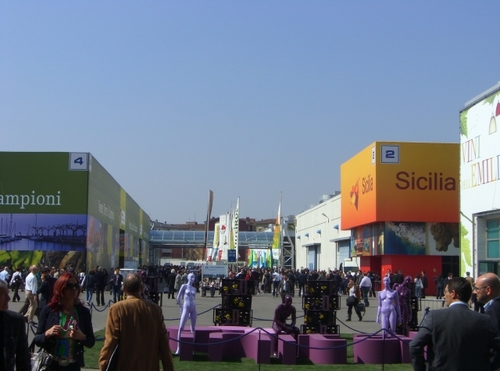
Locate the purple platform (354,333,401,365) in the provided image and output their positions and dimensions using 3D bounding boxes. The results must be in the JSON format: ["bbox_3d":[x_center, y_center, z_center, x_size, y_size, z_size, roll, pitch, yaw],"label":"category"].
[{"bbox_3d":[2.607,3.371,19.624,1.100,0.460,1.620,0,-5,0],"label":"purple platform"}]

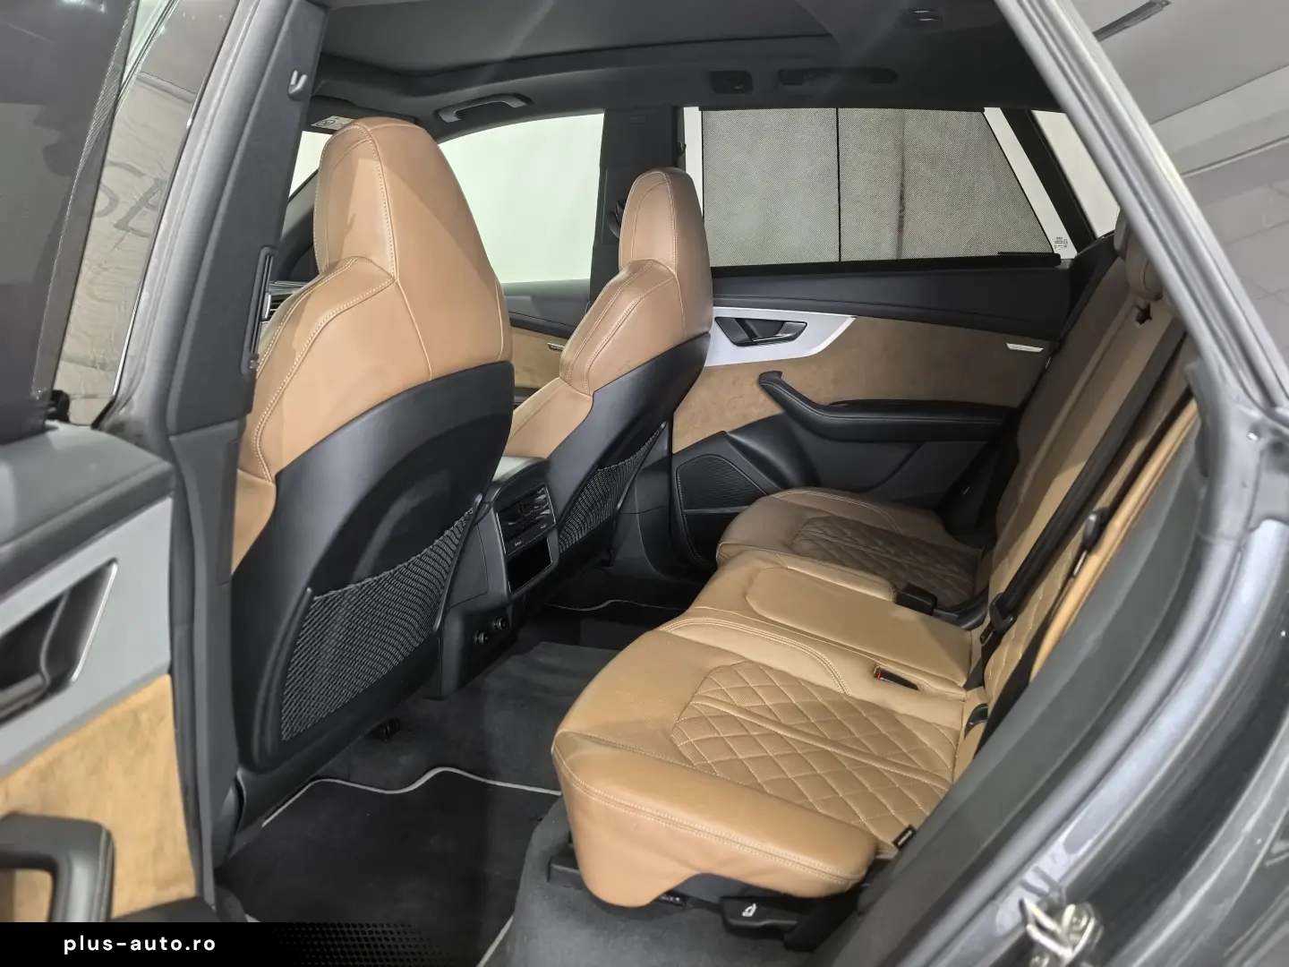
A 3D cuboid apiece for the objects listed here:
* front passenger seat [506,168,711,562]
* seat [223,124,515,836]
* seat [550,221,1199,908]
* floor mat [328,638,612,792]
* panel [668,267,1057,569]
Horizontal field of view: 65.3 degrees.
[{"bbox_3d":[-0.292,-0.174,2.221,0.860,0.985,0.560,4,14,18],"label":"front passenger seat"},{"bbox_3d":[-0.638,-0.028,1.551,0.850,1.000,0.560,4,14,18],"label":"seat"},{"bbox_3d":[0.492,-0.036,1.609,0.850,0.870,1.420,4,14,18],"label":"seat"},{"bbox_3d":[-0.222,0.416,1.871,0.540,0.110,0.510,4,14,18],"label":"floor mat"},{"bbox_3d":[0.499,-0.123,2.388,0.940,0.810,0.140,4,14,18],"label":"panel"}]

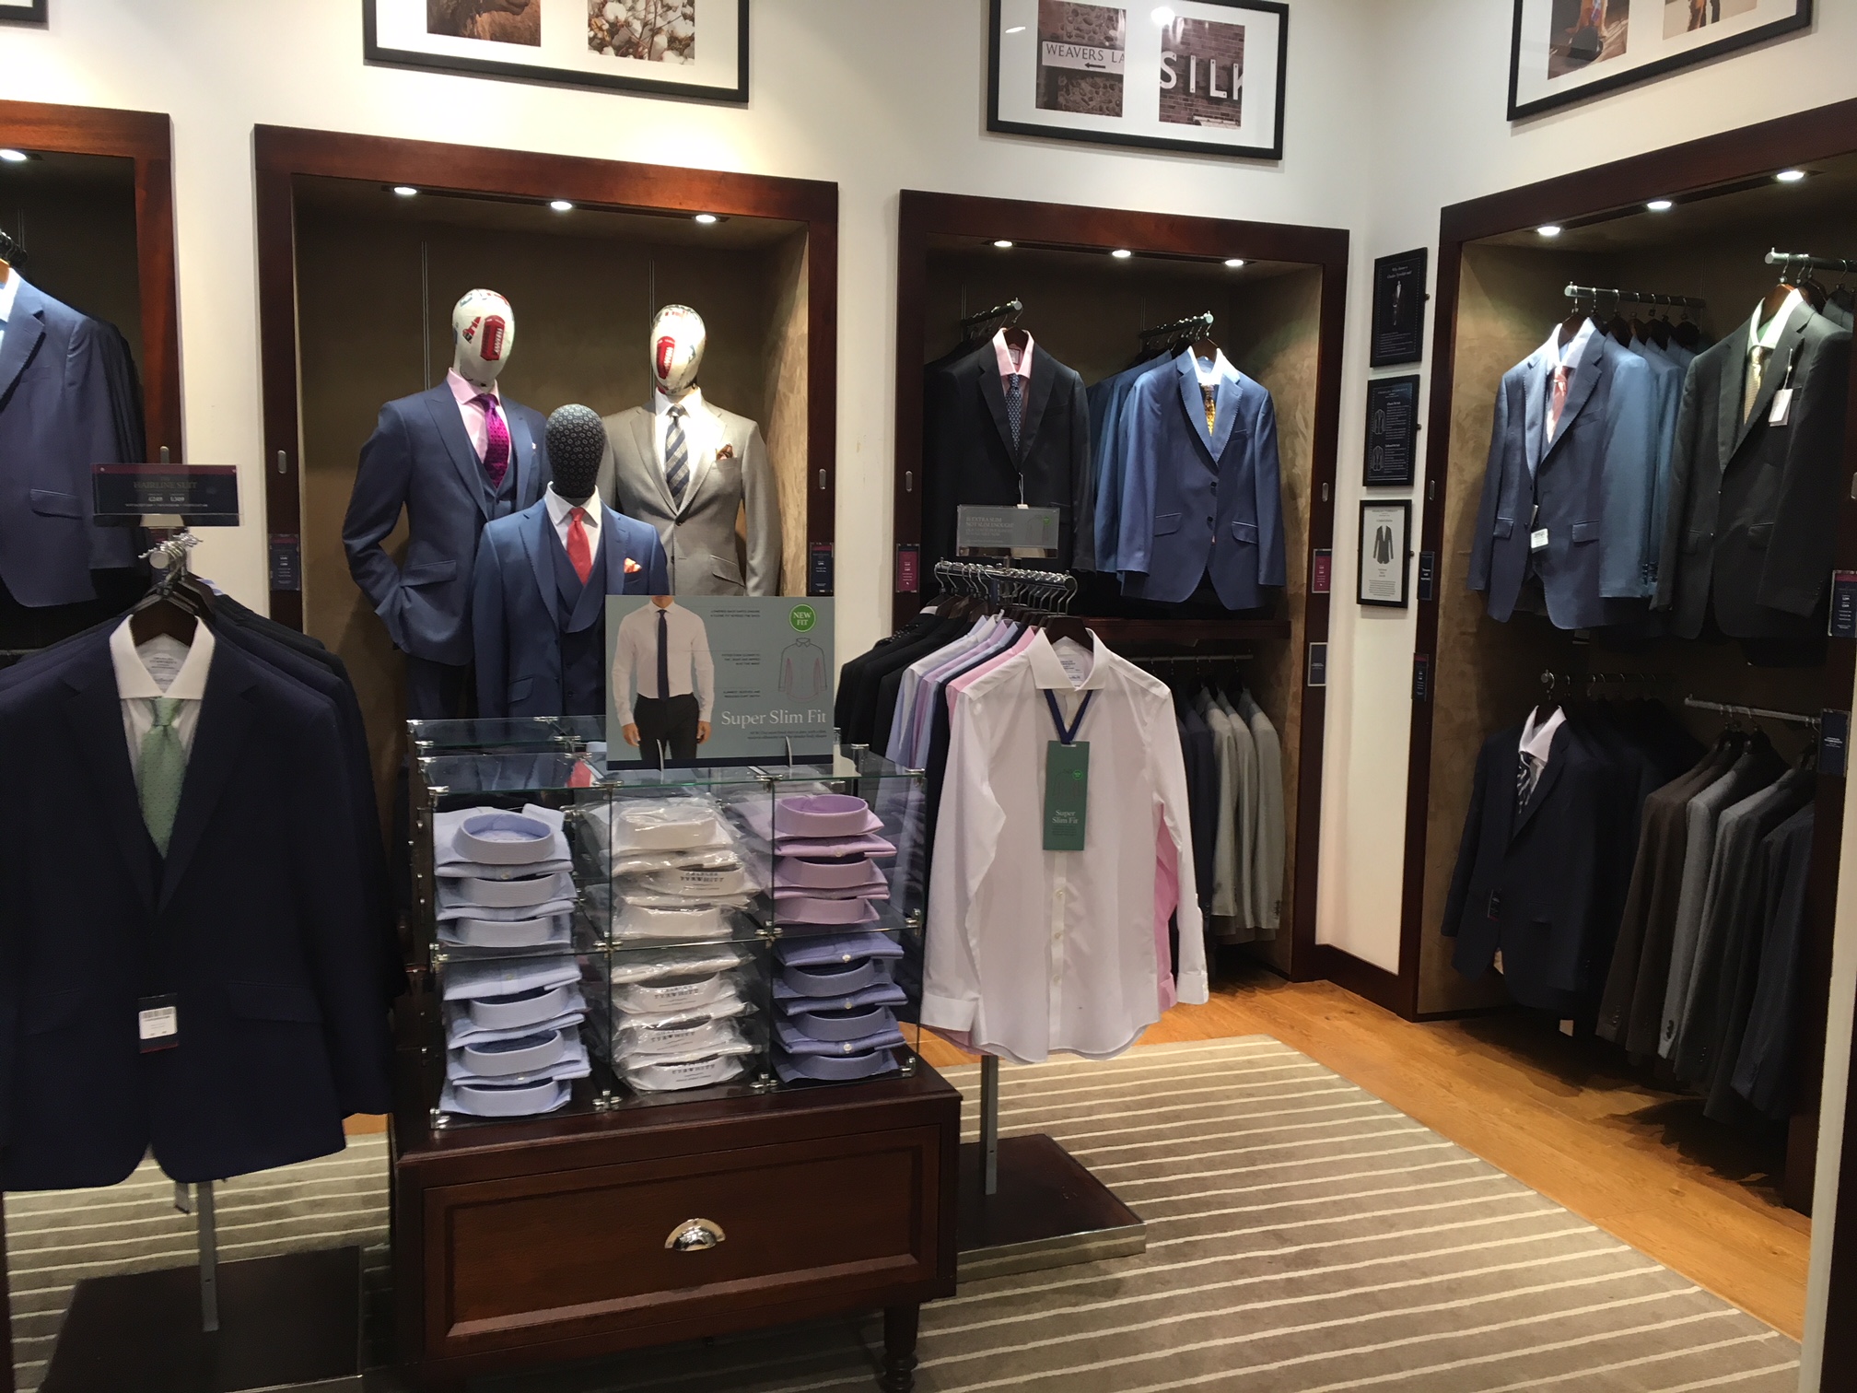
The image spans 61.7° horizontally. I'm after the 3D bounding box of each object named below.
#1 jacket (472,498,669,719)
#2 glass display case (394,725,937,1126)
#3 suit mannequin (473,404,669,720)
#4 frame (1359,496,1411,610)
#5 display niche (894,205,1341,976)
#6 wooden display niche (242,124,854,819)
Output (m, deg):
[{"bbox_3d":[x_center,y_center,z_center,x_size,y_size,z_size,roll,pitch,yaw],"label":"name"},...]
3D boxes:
[{"bbox_3d":[-0.947,-0.136,4.132,0.500,0.760,0.270,-2,7,-20],"label":"jacket"},{"bbox_3d":[-0.535,0.350,2.938,0.807,0.539,0.836,-2,7,-20],"label":"glass display case"},{"bbox_3d":[-0.954,0.058,4.165,0.500,1.660,0.280,-2,7,-20],"label":"suit mannequin"},{"bbox_3d":[1.431,-0.446,4.878,0.022,0.327,0.250,-2,7,-21],"label":"frame"},{"bbox_3d":[0.515,-0.269,5.046,1.502,2.444,0.550,-2,7,-20],"label":"display niche"},{"bbox_3d":[-1.062,-0.229,4.466,1.491,2.451,0.550,-2,7,-20],"label":"wooden display niche"}]

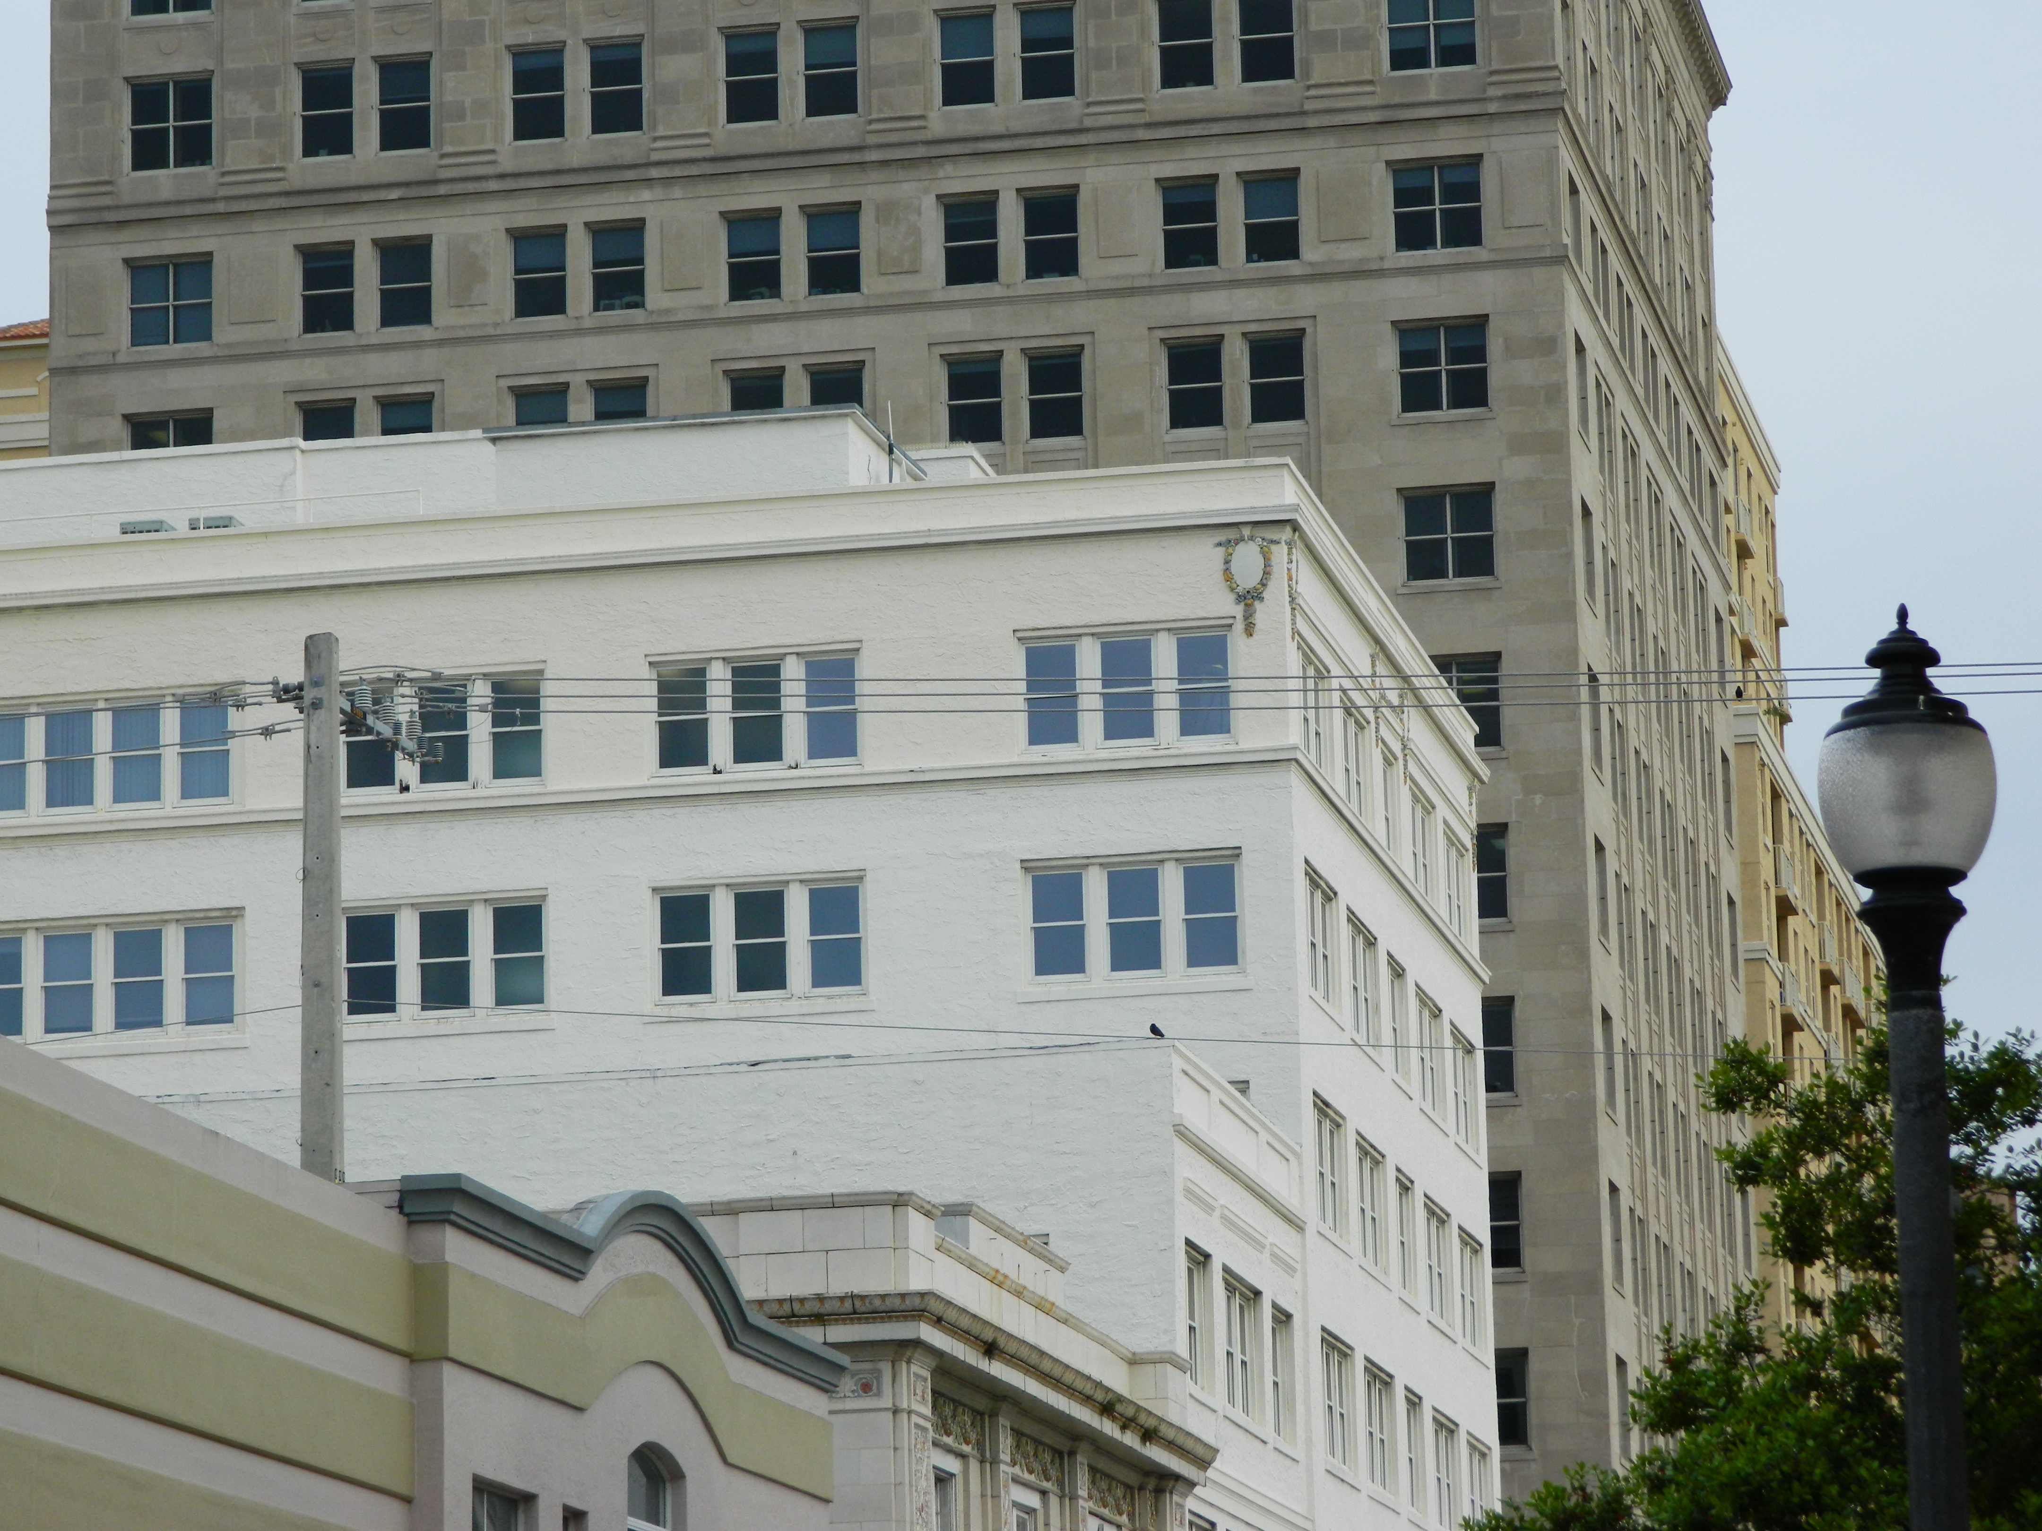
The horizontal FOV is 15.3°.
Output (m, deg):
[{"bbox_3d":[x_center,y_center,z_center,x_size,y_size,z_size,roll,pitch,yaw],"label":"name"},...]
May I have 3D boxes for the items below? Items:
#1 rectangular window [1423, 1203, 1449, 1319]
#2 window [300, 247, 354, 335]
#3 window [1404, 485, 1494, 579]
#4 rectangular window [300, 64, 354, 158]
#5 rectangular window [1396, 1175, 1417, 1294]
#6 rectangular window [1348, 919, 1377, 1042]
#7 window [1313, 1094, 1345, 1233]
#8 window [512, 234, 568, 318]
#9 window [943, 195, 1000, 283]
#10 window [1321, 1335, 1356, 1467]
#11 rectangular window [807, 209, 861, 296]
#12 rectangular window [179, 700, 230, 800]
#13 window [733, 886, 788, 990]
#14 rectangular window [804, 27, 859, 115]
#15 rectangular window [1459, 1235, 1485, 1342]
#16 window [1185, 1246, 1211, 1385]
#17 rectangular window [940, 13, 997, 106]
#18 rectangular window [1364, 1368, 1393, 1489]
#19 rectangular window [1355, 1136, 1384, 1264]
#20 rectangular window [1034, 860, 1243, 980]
[{"bbox_3d":[6.812,8.106,125.257,0.150,1.700,2.900,-4,-11,10],"label":"rectangular window"},{"bbox_3d":[-14.860,-10.159,163.136,1.146,1.887,0.150,-4,-11,10],"label":"window"},{"bbox_3d":[8.467,-4.591,151.013,1.783,1.791,0.200,-4,-11,10],"label":"window"},{"bbox_3d":[-14.416,-13.588,157.889,1.147,1.897,0.200,-4,-11,10],"label":"rectangular window"},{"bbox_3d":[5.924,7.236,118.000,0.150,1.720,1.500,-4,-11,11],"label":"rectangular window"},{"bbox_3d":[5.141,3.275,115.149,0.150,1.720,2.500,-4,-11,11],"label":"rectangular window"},{"bbox_3d":[4.511,5.954,112.327,0.200,1.850,3.100,-4,-11,10],"label":"window"},{"bbox_3d":[-9.838,-10.033,155.630,1.117,1.733,0.200,-4,-11,10],"label":"window"},{"bbox_3d":[-1.002,-10.623,154.007,1.107,1.749,0.200,-4,-11,10],"label":"window"},{"bbox_3d":[4.676,9.603,114.600,0.200,1.786,3.242,-4,-11,10],"label":"window"},{"bbox_3d":[-3.807,-10.431,154.521,1.087,1.756,0.200,-4,-11,10],"label":"rectangular window"},{"bbox_3d":[-12.381,-0.230,115.452,0.750,1.454,0.150,-4,-11,10],"label":"rectangular window"},{"bbox_3d":[-3.936,2.655,115.239,0.806,1.569,0.150,-4,-11,10],"label":"window"},{"bbox_3d":[-3.908,-14.239,155.956,1.095,1.878,0.200,-4,-11,10],"label":"rectangular window"},{"bbox_3d":[7.702,9.053,131.645,0.200,1.646,2.990,-4,-11,10],"label":"rectangular window"},{"bbox_3d":[2.279,7.391,102.023,0.200,1.763,1.910,-4,-11,10],"label":"window"},{"bbox_3d":[-1.104,-14.954,161.388,1.153,1.940,0.150,-4,-11,10],"label":"rectangular window"},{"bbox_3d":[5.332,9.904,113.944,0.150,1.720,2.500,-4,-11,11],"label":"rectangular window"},{"bbox_3d":[5.352,6.703,117.112,0.200,1.630,2.250,-4,-11,10],"label":"rectangular window"},{"bbox_3d":[1.665,2.271,112.168,3.046,1.603,0.200,-4,-11,10],"label":"rectangular window"}]

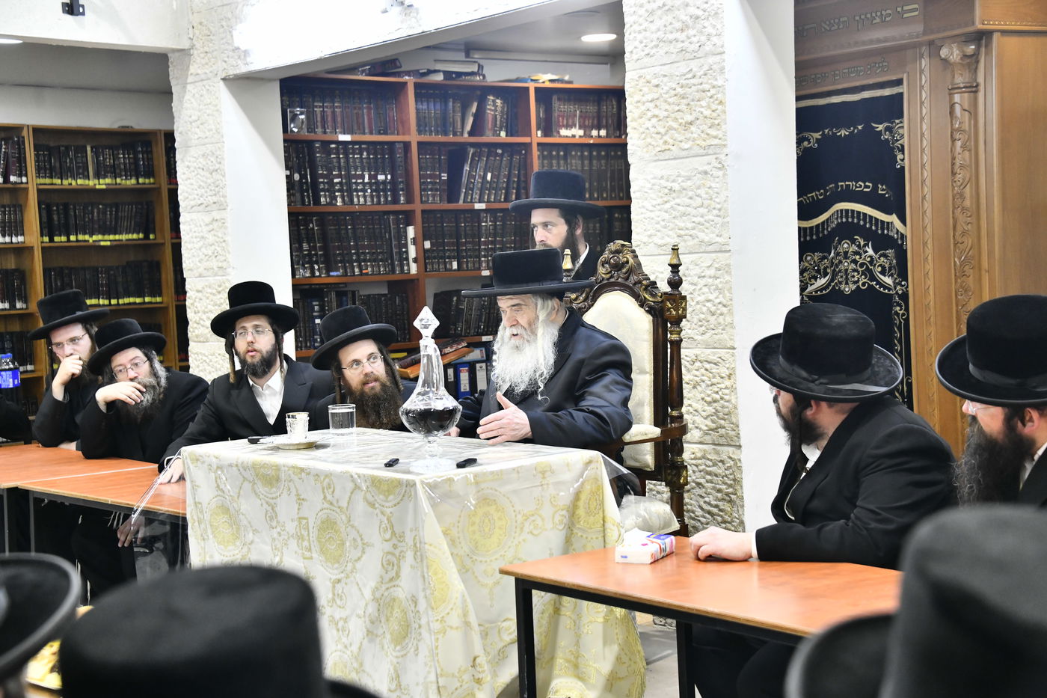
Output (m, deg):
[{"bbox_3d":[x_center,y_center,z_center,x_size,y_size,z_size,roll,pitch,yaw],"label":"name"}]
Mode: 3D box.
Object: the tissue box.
[{"bbox_3d":[0.286,0.468,3.970,0.086,0.044,0.165,-1,3,24],"label":"tissue box"}]

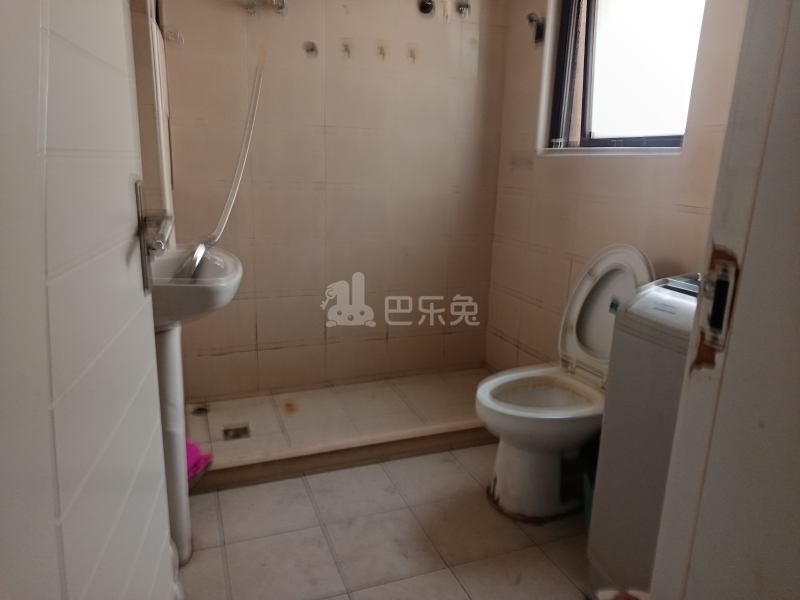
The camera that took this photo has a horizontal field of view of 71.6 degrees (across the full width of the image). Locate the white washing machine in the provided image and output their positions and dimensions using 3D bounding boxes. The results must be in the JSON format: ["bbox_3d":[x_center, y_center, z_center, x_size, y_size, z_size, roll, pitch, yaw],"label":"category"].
[{"bbox_3d":[0.883,0.408,1.336,0.540,0.870,0.530,-4,15,-20],"label":"white washing machine"}]

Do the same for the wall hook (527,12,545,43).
[{"bbox_3d":[0.607,-1.215,2.479,0.054,0.107,0.045,-4,15,-20],"label":"wall hook"}]

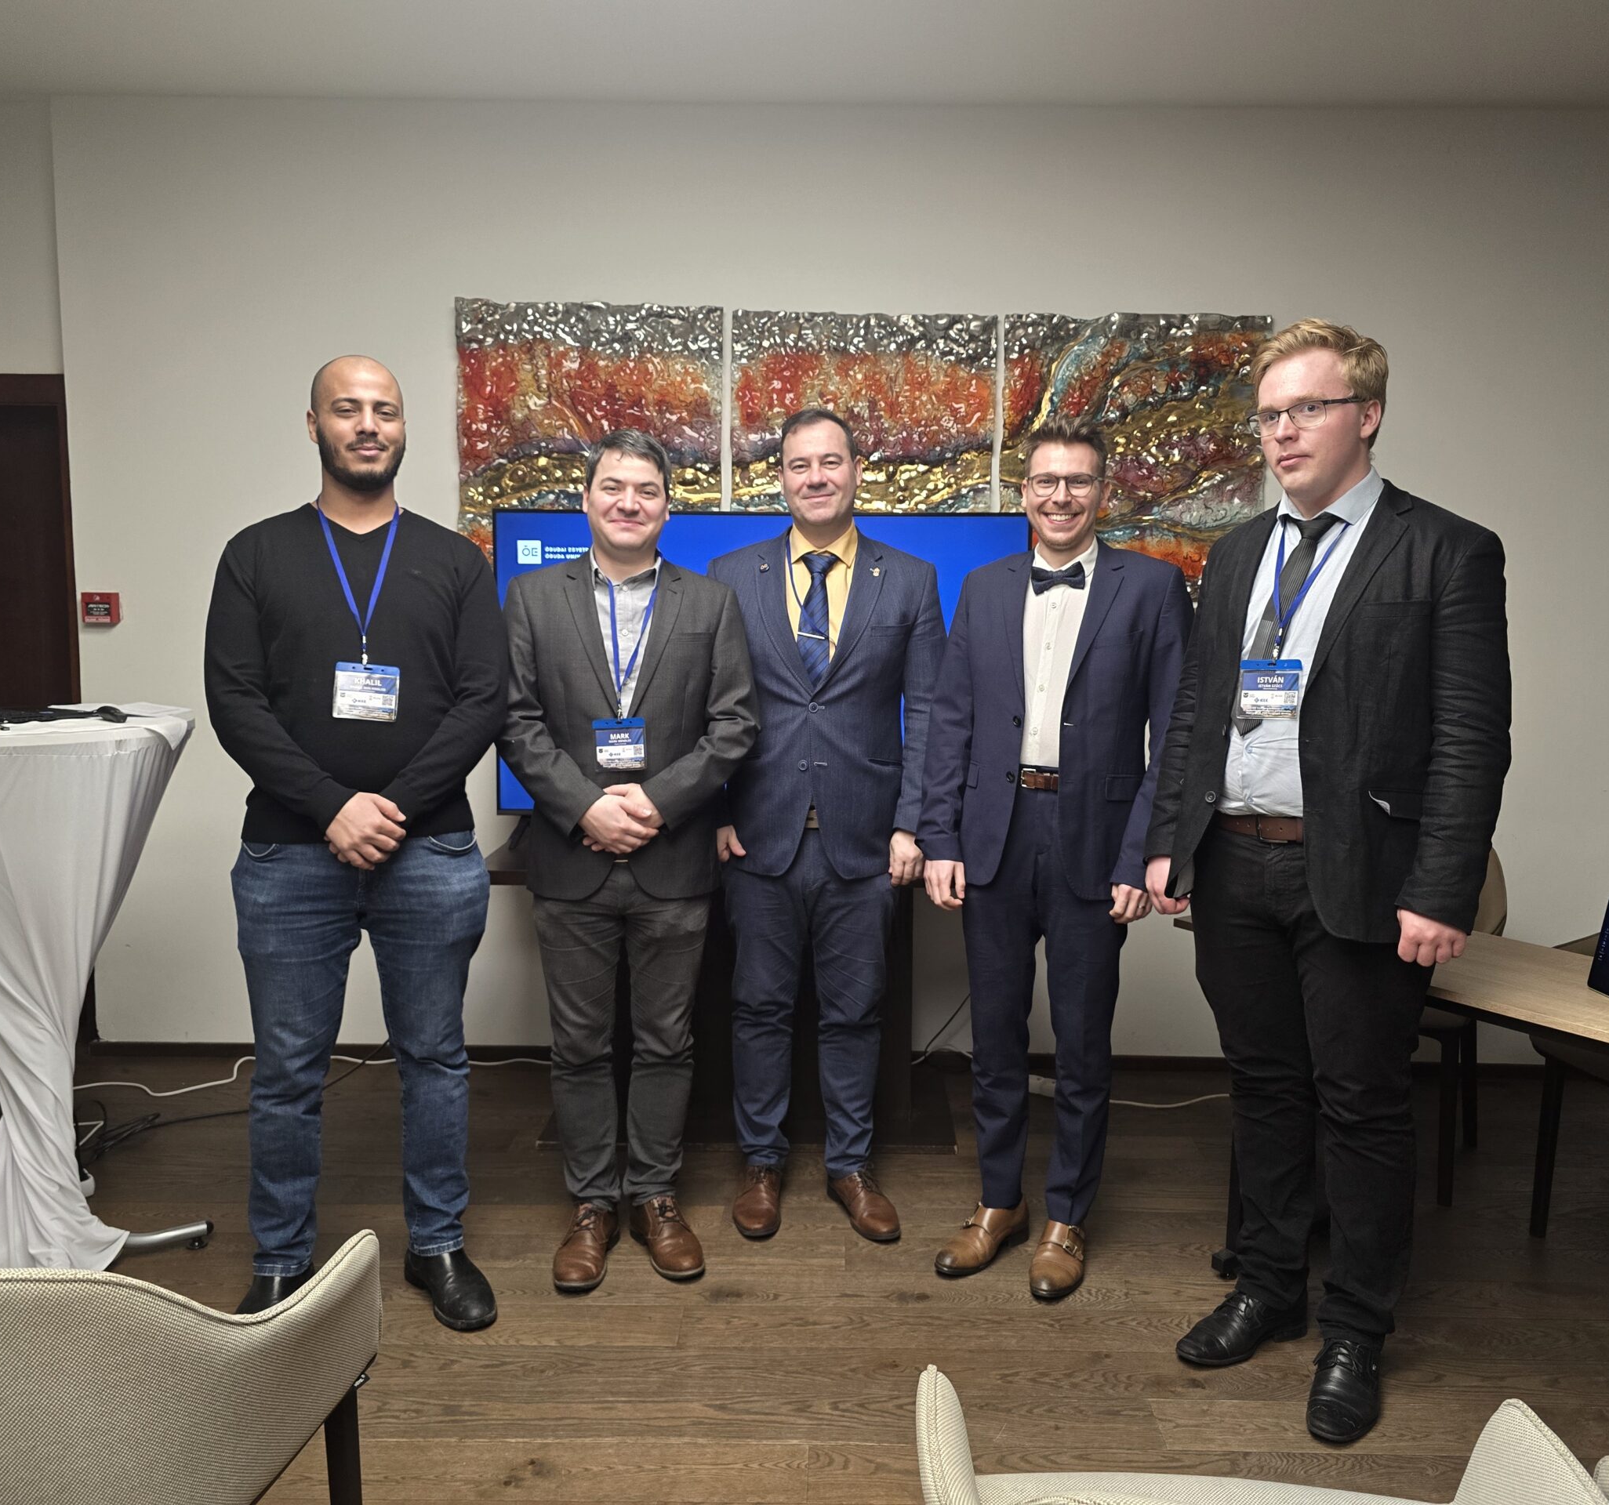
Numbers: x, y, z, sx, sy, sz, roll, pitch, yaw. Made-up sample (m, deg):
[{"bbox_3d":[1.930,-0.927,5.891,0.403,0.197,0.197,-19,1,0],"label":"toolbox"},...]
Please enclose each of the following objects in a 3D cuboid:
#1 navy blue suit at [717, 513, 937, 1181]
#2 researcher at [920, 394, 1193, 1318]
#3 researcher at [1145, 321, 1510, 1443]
[{"bbox_3d":[0.048,0.246,3.000,0.519,1.478,0.310,1,6,4],"label":"navy blue suit"},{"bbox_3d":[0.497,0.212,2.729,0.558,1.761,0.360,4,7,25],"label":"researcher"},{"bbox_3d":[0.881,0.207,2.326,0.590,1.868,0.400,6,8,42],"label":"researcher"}]

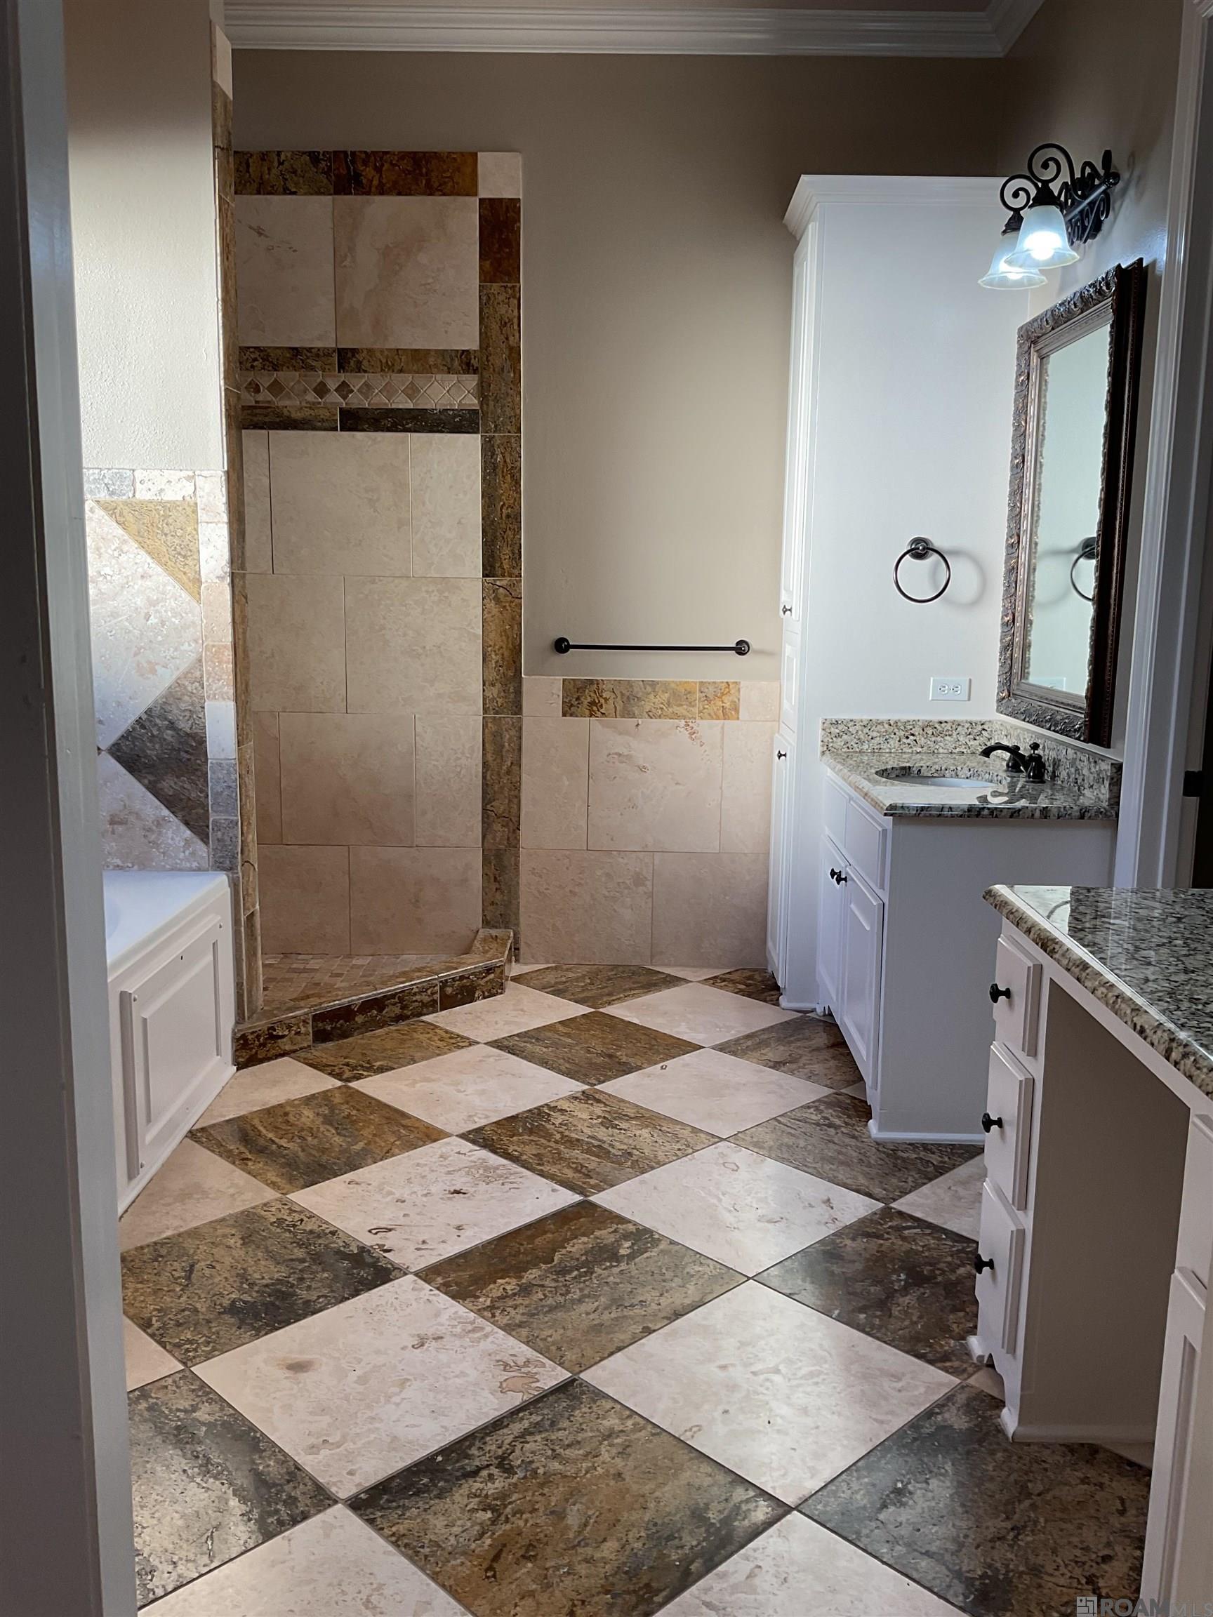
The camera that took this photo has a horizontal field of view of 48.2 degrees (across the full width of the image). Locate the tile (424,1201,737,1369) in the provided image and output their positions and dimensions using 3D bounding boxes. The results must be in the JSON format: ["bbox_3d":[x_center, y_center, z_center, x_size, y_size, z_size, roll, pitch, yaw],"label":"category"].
[{"bbox_3d":[-0.047,0.904,2.596,0.457,0.013,0.457,-9,13,-44],"label":"tile"}]

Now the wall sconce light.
[{"bbox_3d":[1.080,-1.464,3.351,0.232,0.262,0.570,1,10,1],"label":"wall sconce light"}]

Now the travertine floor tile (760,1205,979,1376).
[{"bbox_3d":[0.602,0.912,2.590,0.457,0.013,0.457,-9,13,-44],"label":"travertine floor tile"}]

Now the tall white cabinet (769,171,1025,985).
[{"bbox_3d":[0.869,-0.604,4.221,0.664,2.433,0.508,1,10,1],"label":"tall white cabinet"}]

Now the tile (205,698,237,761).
[{"bbox_3d":[-1.015,-0.205,3.578,0.076,0.148,0.013,1,10,1],"label":"tile"}]

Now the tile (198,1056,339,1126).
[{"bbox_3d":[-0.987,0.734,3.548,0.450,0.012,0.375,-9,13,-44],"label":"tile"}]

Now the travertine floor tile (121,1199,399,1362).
[{"bbox_3d":[-0.699,0.897,2.609,0.457,0.012,0.457,-9,13,-44],"label":"travertine floor tile"}]

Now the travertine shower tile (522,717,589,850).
[{"bbox_3d":[-0.174,-0.084,4.598,0.219,0.455,0.013,1,10,1],"label":"travertine shower tile"}]

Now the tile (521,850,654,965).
[{"bbox_3d":[-0.065,0.343,4.668,0.447,0.404,0.012,1,10,1],"label":"tile"}]

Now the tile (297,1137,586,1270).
[{"bbox_3d":[-0.370,0.847,2.927,0.457,0.012,0.457,-9,13,-44],"label":"tile"}]

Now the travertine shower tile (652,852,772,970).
[{"bbox_3d":[0.364,0.348,4.662,0.406,0.404,0.012,1,10,1],"label":"travertine shower tile"}]

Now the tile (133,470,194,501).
[{"bbox_3d":[-1.130,-0.829,3.475,0.155,0.074,0.013,1,10,1],"label":"tile"}]

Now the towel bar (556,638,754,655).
[{"bbox_3d":[0.150,-0.533,4.472,0.650,0.055,0.075,1,10,1],"label":"towel bar"}]

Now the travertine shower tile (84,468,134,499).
[{"bbox_3d":[-1.287,-0.831,3.478,0.152,0.074,0.013,1,10,1],"label":"travertine shower tile"}]

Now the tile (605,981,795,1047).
[{"bbox_3d":[0.295,0.638,4.204,0.457,0.012,0.457,-9,13,-44],"label":"tile"}]

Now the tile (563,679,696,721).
[{"bbox_3d":[0.081,-0.365,4.546,0.452,0.133,0.012,1,10,1],"label":"tile"}]

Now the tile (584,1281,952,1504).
[{"bbox_3d":[0.273,0.962,2.273,0.457,0.013,0.457,-9,13,-44],"label":"tile"}]

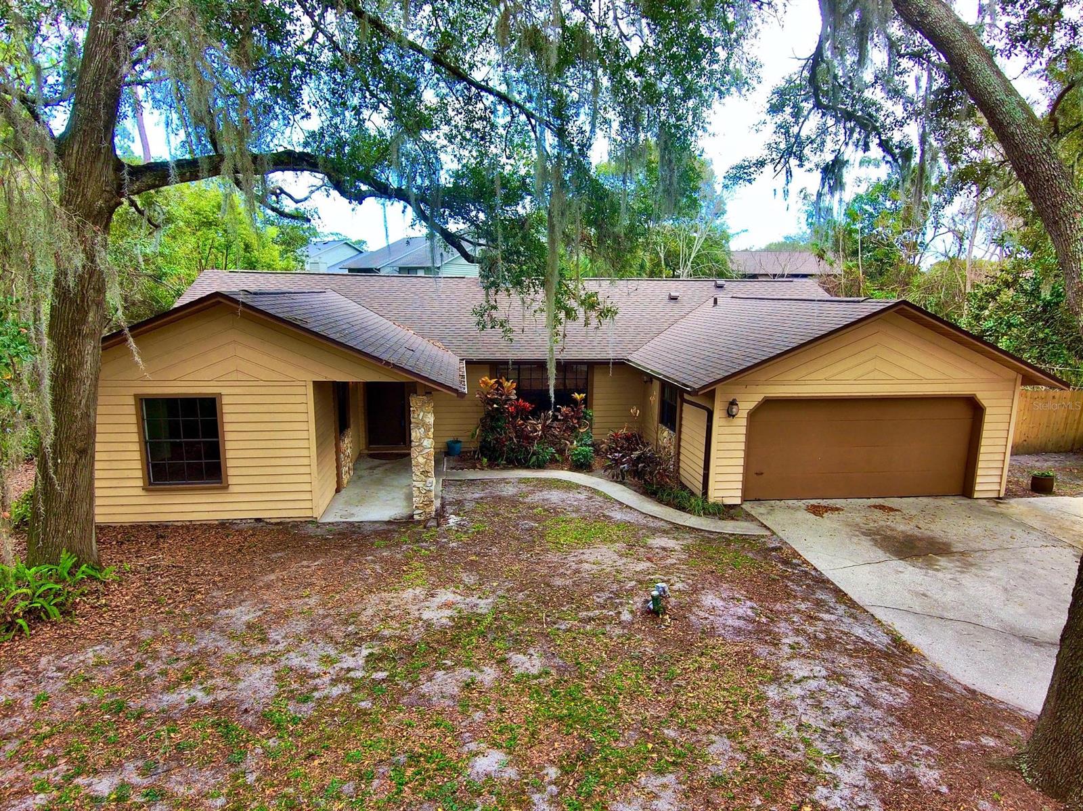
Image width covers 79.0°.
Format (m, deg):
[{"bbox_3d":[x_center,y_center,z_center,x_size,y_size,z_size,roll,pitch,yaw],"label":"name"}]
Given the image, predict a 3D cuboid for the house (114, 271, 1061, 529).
[{"bbox_3d":[-0.097,-1.439,18.705,19.590,4.460,15.340,0,10,-7],"label":"house"}]

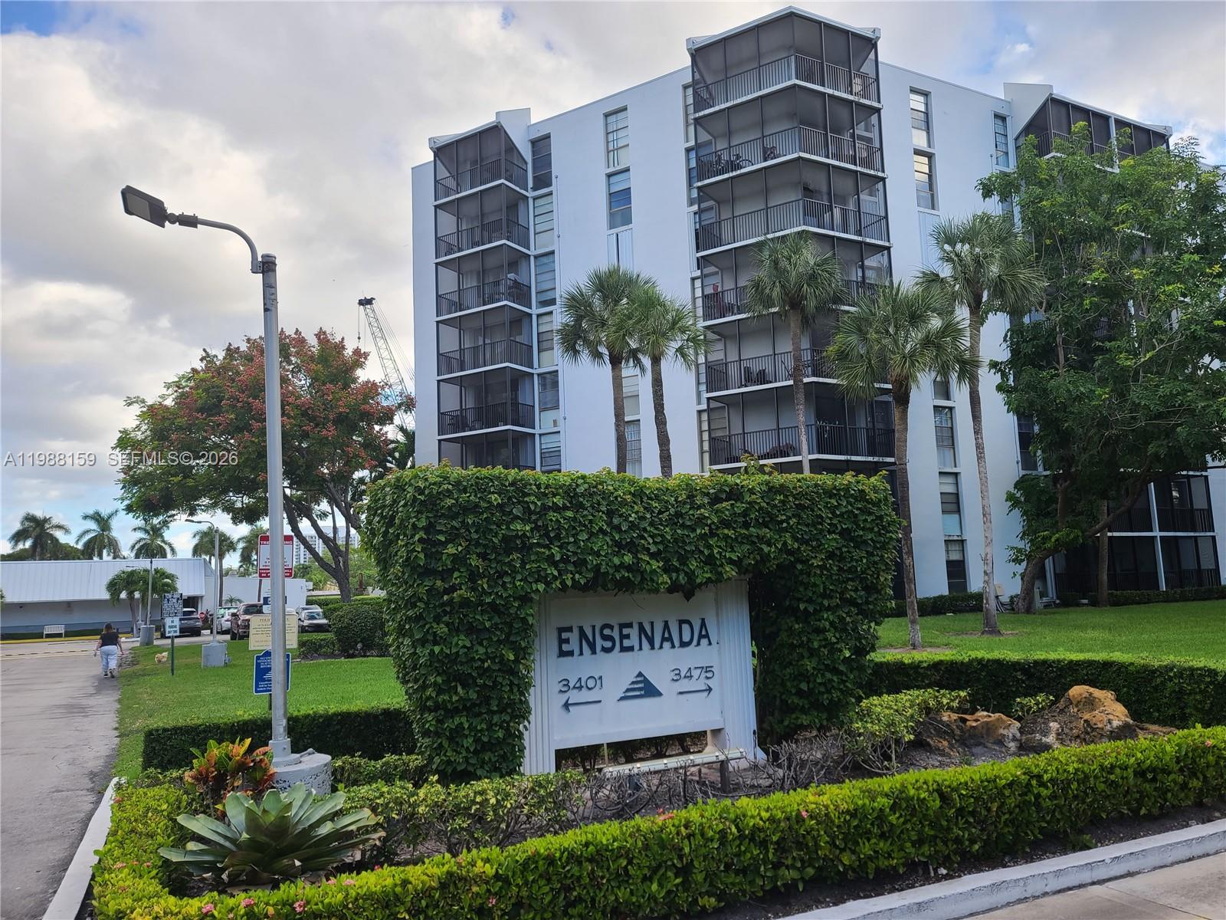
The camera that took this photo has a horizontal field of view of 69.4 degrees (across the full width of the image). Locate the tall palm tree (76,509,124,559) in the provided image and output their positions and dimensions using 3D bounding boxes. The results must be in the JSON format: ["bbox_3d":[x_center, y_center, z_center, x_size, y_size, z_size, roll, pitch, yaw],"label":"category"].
[{"bbox_3d":[-55.614,11.071,96.005,5.300,11.459,5.300,-2,-7,0],"label":"tall palm tree"}]

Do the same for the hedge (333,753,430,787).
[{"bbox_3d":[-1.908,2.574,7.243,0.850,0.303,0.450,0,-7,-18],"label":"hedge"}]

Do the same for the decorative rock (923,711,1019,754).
[{"bbox_3d":[3.079,2.343,7.600,0.780,0.360,0.550,-5,-8,21],"label":"decorative rock"}]

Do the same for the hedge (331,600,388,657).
[{"bbox_3d":[-7.921,5.313,28.000,1.800,1.612,1.800,-2,-7,0],"label":"hedge"}]

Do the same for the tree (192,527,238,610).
[{"bbox_3d":[-31.313,9.062,70.003,3.600,7.590,3.600,-2,-7,0],"label":"tree"}]

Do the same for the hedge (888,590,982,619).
[{"bbox_3d":[11.392,5.451,32.816,5.206,0.850,0.800,2,-8,-27],"label":"hedge"}]

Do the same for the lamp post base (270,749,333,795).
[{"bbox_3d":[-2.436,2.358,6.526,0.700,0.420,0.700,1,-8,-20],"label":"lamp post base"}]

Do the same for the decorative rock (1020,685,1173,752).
[{"bbox_3d":[4.329,2.312,7.900,1.250,0.530,0.850,-6,-8,27],"label":"decorative rock"}]

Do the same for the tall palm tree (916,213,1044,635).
[{"bbox_3d":[10.368,-1.248,24.049,3.400,11.638,3.400,-5,-8,23],"label":"tall palm tree"}]

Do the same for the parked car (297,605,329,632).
[{"bbox_3d":[-19.280,10.241,57.595,1.830,1.550,4.600,1,-8,-25],"label":"parked car"}]

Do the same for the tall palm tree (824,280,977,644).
[{"bbox_3d":[6.792,-0.020,20.713,3.400,8.648,3.400,-2,-7,0],"label":"tall palm tree"}]

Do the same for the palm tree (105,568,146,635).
[{"bbox_3d":[-30.075,8.773,54.541,2.450,4.216,2.450,2,-9,-29],"label":"palm tree"}]

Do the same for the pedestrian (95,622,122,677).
[{"bbox_3d":[-15.021,5.665,26.406,0.660,1.630,0.480,2,-8,-28],"label":"pedestrian"}]

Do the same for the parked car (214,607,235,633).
[{"bbox_3d":[-24.442,9.990,56.098,1.850,1.600,4.600,1,-8,-27],"label":"parked car"}]

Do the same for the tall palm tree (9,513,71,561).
[{"bbox_3d":[-60.315,10.927,93.005,6.200,10.898,6.200,-2,-7,0],"label":"tall palm tree"}]

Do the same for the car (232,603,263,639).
[{"bbox_3d":[-19.201,8.492,47.212,2.000,1.930,5.750,2,-8,-28],"label":"car"}]

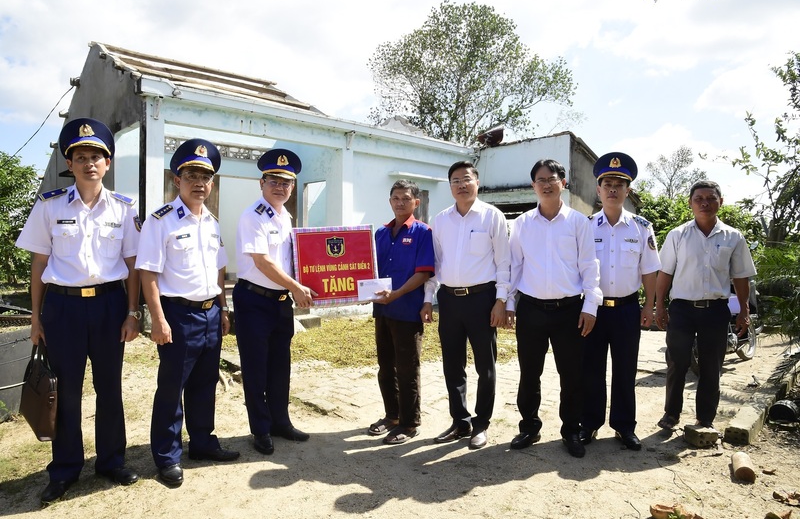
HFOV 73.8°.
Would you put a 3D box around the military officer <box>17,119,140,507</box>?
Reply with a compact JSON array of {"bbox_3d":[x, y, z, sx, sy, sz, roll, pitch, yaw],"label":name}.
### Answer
[{"bbox_3d":[-1.555,0.205,2.665,0.580,1.820,0.390,0,0,-27],"label":"military officer"}]

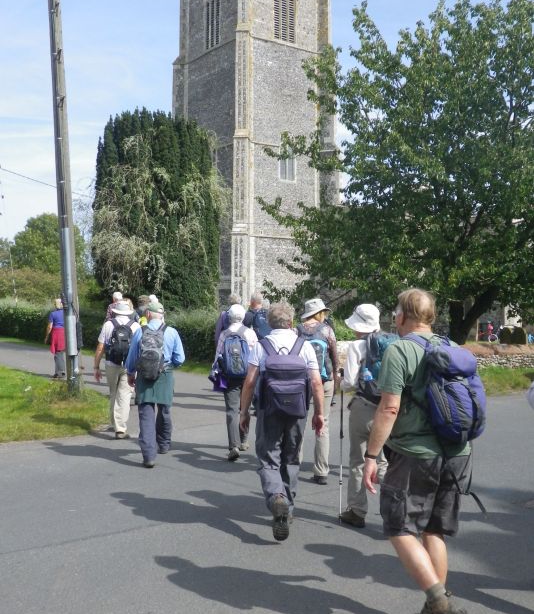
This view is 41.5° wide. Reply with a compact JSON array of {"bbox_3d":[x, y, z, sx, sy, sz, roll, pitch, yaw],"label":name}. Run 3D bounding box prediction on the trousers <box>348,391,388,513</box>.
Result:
[{"bbox_3d":[0.755,1.109,5.300,0.400,0.920,0.480,0,0,-30],"label":"trousers"}]

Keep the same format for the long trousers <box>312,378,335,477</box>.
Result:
[{"bbox_3d":[0.470,1.110,6.660,0.340,0.900,0.420,0,1,-7],"label":"long trousers"}]

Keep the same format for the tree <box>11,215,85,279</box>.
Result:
[{"bbox_3d":[-18.050,-3.050,58.000,6.400,9.400,6.400,0,0,0],"label":"tree"}]

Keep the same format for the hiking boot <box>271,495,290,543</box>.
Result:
[{"bbox_3d":[0.100,1.460,4.920,0.115,0.290,0.145,0,18,0],"label":"hiking boot"}]

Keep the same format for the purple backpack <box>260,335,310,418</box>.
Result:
[{"bbox_3d":[0.131,0.520,5.080,0.360,0.550,0.280,0,1,-2],"label":"purple backpack"}]

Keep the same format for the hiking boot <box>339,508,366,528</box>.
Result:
[{"bbox_3d":[0.640,1.580,5.370,0.110,0.130,0.285,-1,1,-28],"label":"hiking boot"}]

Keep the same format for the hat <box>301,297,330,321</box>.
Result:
[{"bbox_3d":[0.466,0.024,6.680,0.285,0.150,0.300,-15,5,1],"label":"hat"}]

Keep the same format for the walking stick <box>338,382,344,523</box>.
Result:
[{"bbox_3d":[0.570,1.061,5.400,0.045,1.150,0.055,1,0,-30],"label":"walking stick"}]

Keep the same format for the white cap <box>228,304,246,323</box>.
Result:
[{"bbox_3d":[-0.330,0.073,7.900,0.220,0.180,0.250,0,0,-2],"label":"white cap"}]

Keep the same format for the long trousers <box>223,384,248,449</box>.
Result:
[{"bbox_3d":[-0.330,1.070,7.650,0.360,0.880,0.460,0,1,-1],"label":"long trousers"}]

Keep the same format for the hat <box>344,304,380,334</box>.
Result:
[{"bbox_3d":[0.725,0.087,5.350,0.280,0.190,0.300,0,0,0],"label":"hat"}]

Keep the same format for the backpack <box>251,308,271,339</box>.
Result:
[{"bbox_3d":[-0.072,0.265,10.100,0.300,0.500,0.240,0,0,-11],"label":"backpack"}]

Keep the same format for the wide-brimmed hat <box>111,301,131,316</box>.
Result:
[{"bbox_3d":[-1.812,0.015,8.800,0.290,0.165,0.310,0,1,-12],"label":"wide-brimmed hat"}]

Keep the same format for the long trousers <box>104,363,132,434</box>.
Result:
[{"bbox_3d":[-1.850,1.110,8.800,0.360,0.920,0.460,0,1,-13],"label":"long trousers"}]

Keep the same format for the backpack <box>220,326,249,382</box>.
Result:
[{"bbox_3d":[-0.342,0.524,7.780,0.300,0.540,0.230,0,0,-2],"label":"backpack"}]

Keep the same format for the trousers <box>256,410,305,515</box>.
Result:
[{"bbox_3d":[0.095,1.067,5.170,0.380,0.880,0.480,0,0,1],"label":"trousers"}]

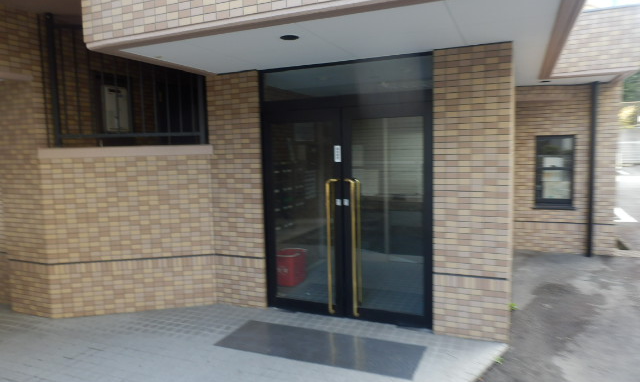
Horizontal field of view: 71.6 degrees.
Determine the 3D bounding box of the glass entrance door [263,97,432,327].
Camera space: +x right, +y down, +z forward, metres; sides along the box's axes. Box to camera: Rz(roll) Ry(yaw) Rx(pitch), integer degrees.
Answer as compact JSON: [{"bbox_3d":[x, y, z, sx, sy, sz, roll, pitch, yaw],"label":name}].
[{"bbox_3d":[0.223,0.199,4.165,1.674,2.000,0.120,1,5,24],"label":"glass entrance door"}]

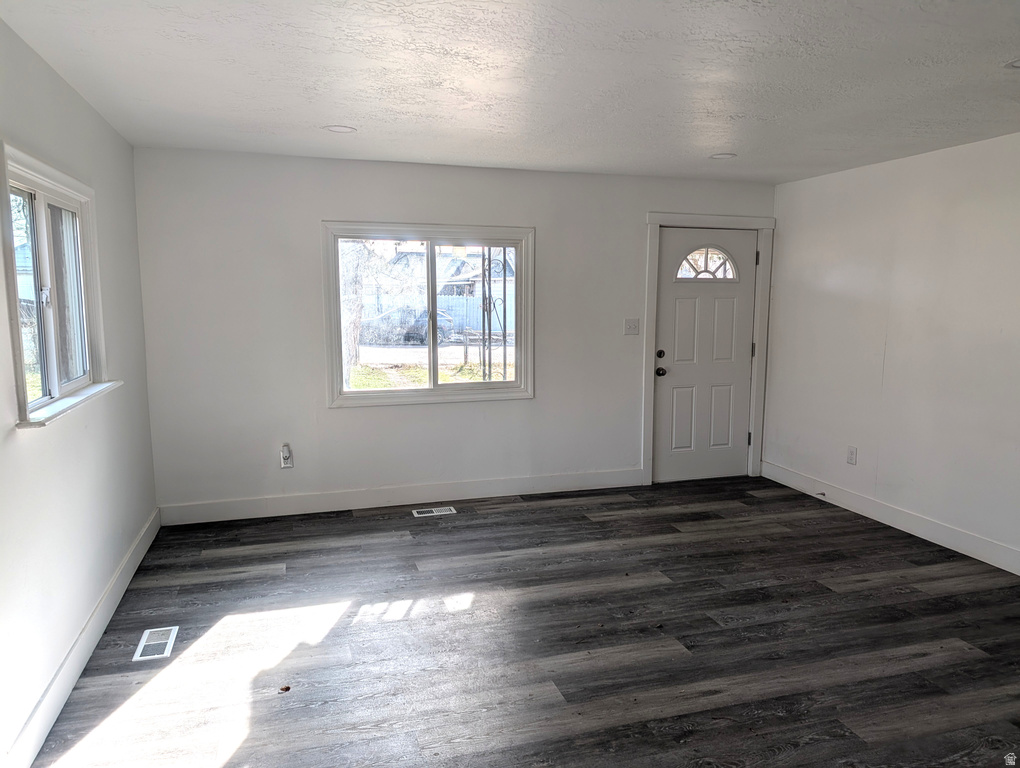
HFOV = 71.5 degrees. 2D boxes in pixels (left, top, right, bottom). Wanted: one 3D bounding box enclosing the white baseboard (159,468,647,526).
[{"bbox_3d":[-0.616,0.818,5.187,3.560,0.135,0.022,-2,8,-17],"label":"white baseboard"}]

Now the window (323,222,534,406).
[{"bbox_3d":[-0.542,-0.491,5.074,1.510,1.270,0.100,-2,8,-17],"label":"window"}]

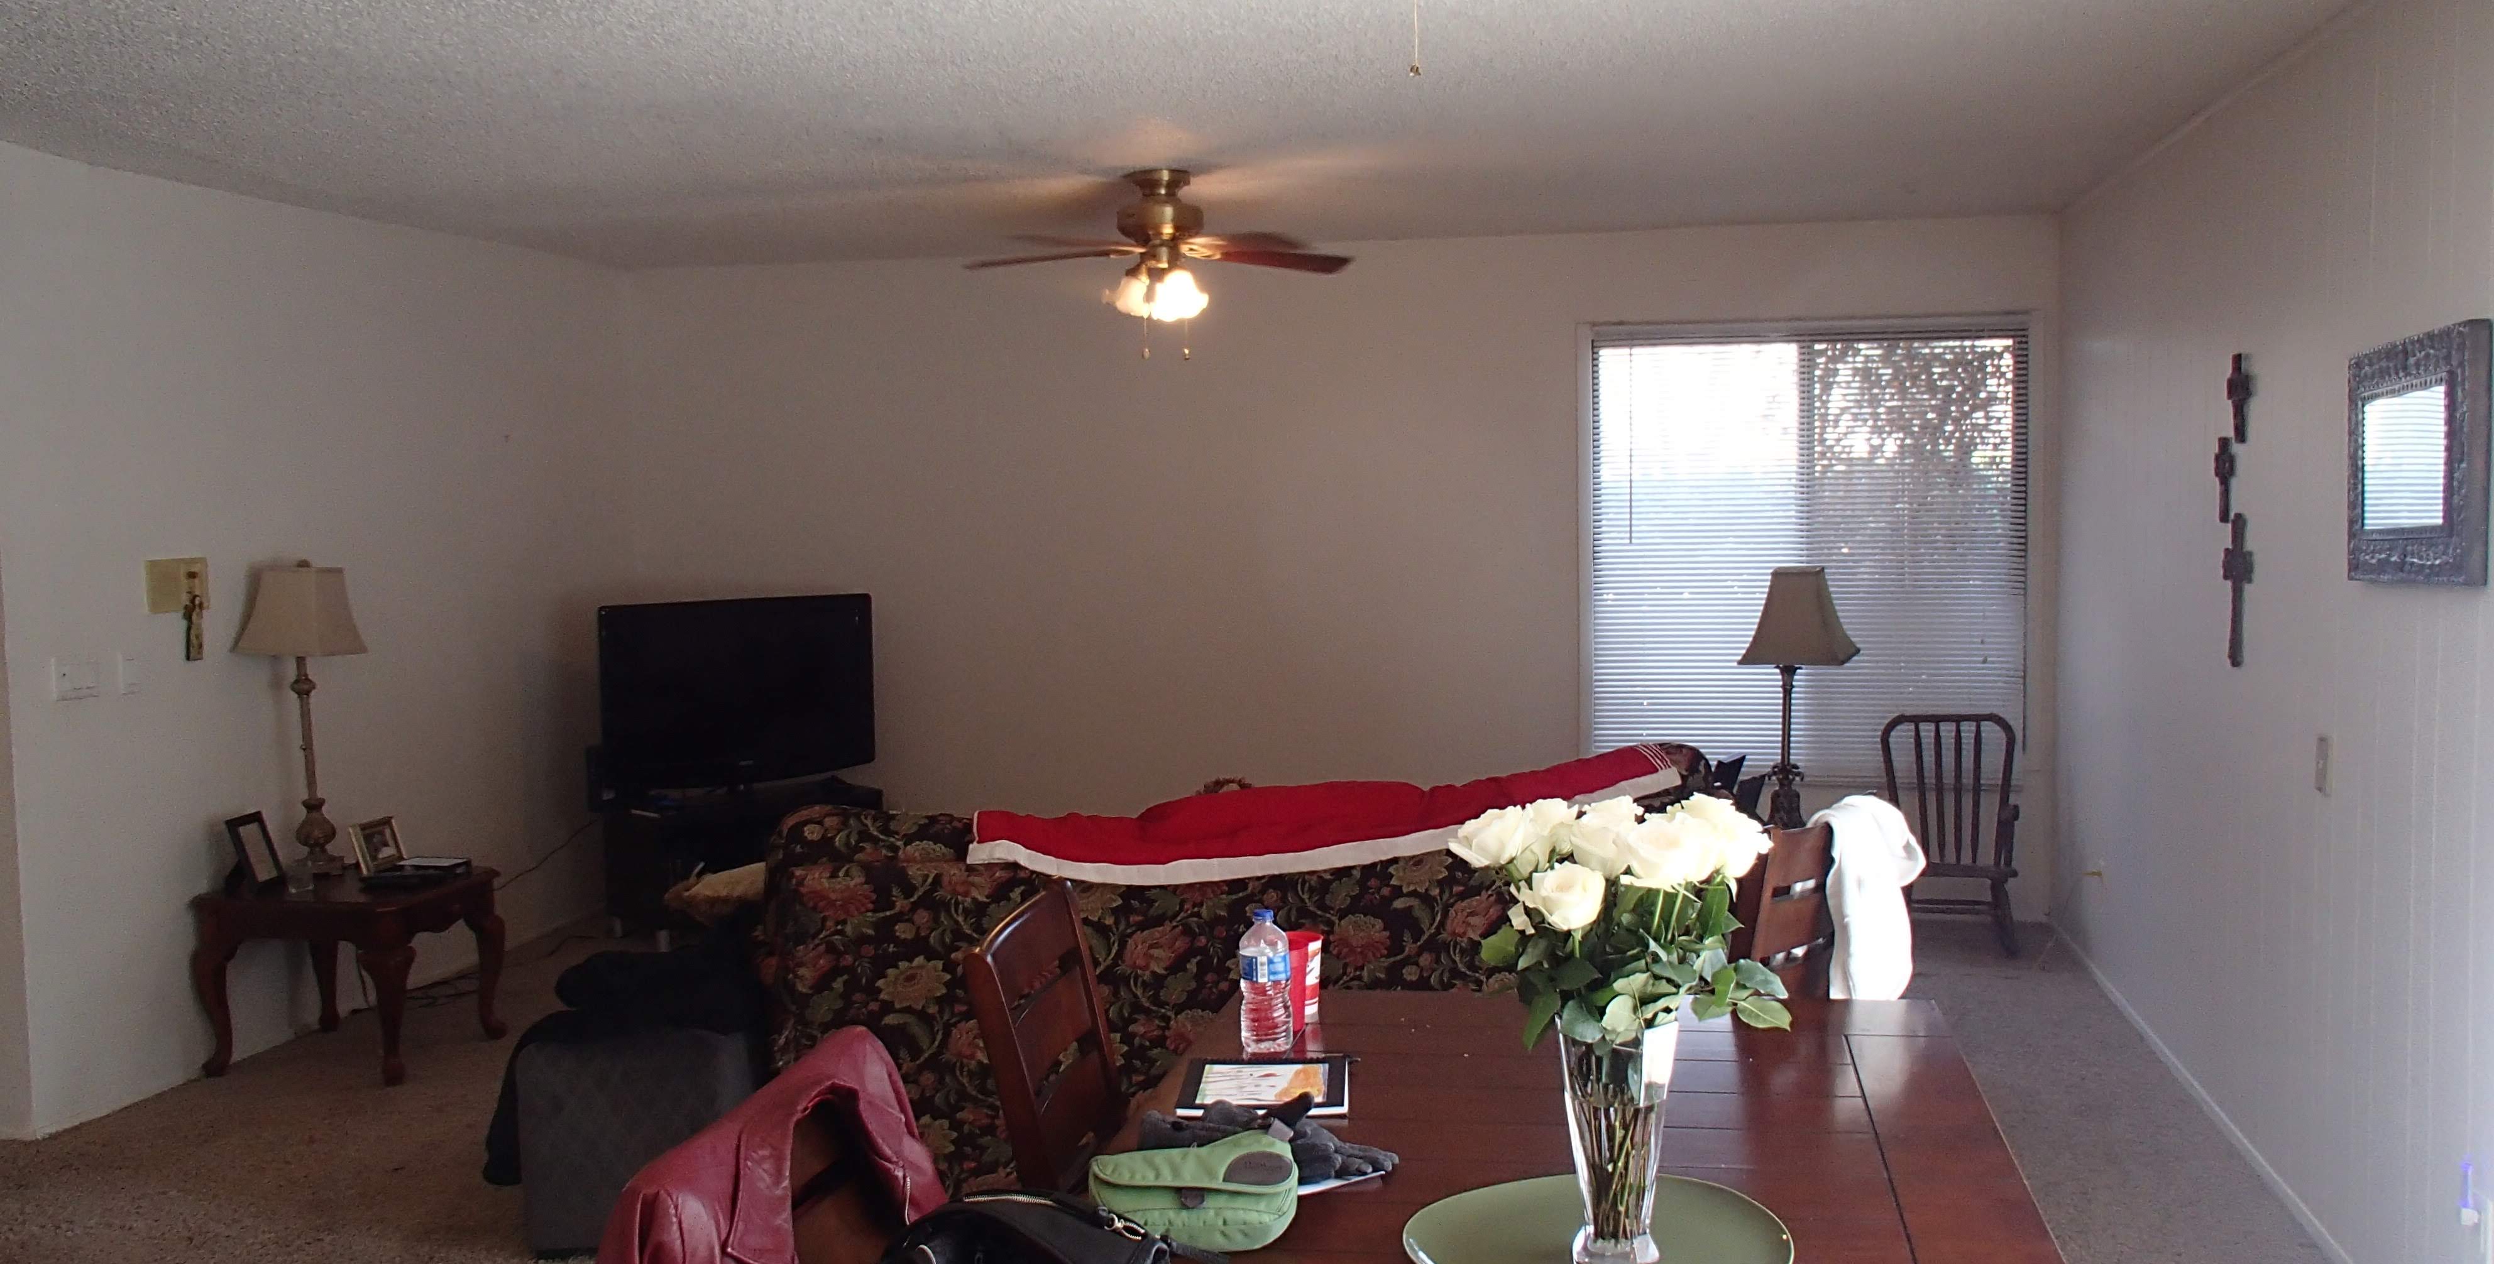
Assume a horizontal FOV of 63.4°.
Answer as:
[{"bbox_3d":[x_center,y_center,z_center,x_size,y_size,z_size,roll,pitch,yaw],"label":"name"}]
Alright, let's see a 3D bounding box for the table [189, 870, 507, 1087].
[{"bbox_3d":[-2.480,0.938,5.602,0.620,0.495,0.550,0,4,12],"label":"table"}]

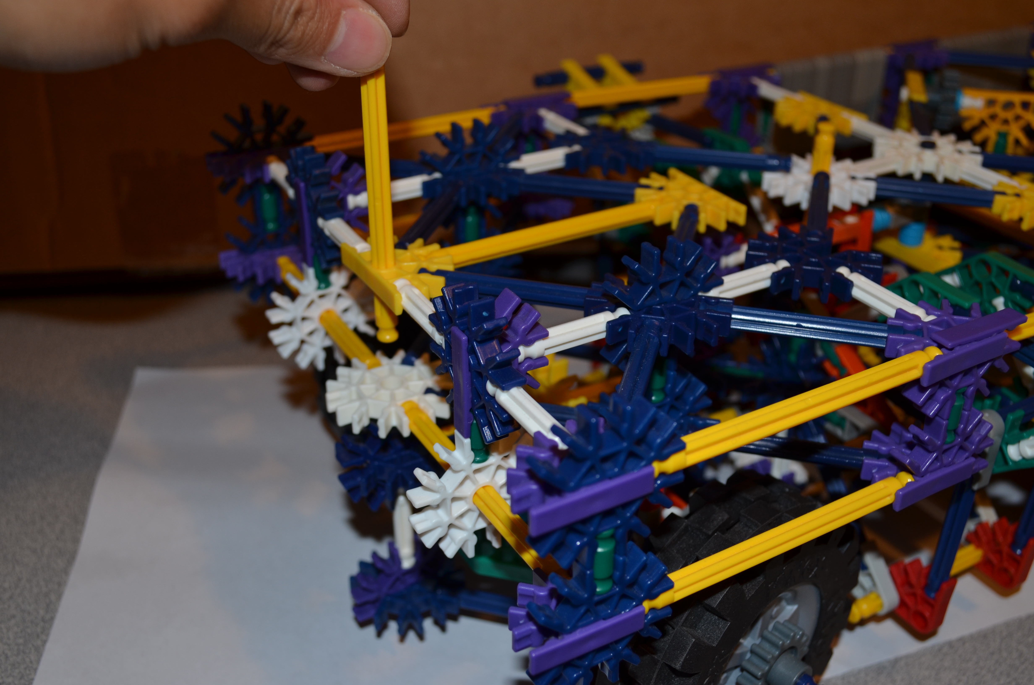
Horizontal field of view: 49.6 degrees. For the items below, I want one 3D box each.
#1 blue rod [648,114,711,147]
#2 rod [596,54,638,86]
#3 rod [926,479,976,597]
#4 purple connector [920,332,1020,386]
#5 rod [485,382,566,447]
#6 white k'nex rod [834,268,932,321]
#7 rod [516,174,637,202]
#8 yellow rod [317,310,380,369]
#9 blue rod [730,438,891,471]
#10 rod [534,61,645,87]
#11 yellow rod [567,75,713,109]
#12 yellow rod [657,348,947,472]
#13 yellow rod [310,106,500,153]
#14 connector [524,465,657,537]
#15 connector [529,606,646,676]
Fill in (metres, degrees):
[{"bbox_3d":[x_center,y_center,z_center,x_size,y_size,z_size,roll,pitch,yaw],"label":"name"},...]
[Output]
[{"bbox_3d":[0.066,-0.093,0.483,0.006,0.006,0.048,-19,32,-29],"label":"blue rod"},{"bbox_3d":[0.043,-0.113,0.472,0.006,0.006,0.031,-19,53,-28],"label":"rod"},{"bbox_3d":[0.124,0.054,0.322,0.006,0.051,0.006,-17,36,-24],"label":"rod"},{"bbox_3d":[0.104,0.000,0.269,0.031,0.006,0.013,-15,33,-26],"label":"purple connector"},{"bbox_3d":[0.003,0.017,0.243,0.006,0.006,0.033,-16,34,-27],"label":"rod"},{"bbox_3d":[0.095,-0.011,0.289,0.006,0.006,0.033,-17,36,-27],"label":"white k'nex rod"},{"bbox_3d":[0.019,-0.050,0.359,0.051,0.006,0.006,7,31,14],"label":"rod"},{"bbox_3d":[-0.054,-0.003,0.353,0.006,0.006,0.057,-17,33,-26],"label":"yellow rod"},{"bbox_3d":[0.072,0.028,0.296,0.052,0.006,0.006,7,30,13],"label":"blue rod"},{"bbox_3d":[0.030,-0.113,0.471,0.054,0.006,0.006,-15,33,-26],"label":"rod"},{"bbox_3d":[0.051,-0.101,0.449,0.085,0.006,0.006,-13,32,-26],"label":"yellow rod"},{"bbox_3d":[0.063,0.014,0.247,0.086,0.006,0.006,-17,34,-25],"label":"yellow rod"},{"bbox_3d":[-0.043,-0.078,0.405,0.084,0.006,0.006,-16,34,-25],"label":"yellow rod"},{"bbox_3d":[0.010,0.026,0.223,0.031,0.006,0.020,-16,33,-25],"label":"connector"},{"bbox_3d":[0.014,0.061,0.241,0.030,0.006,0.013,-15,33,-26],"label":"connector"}]

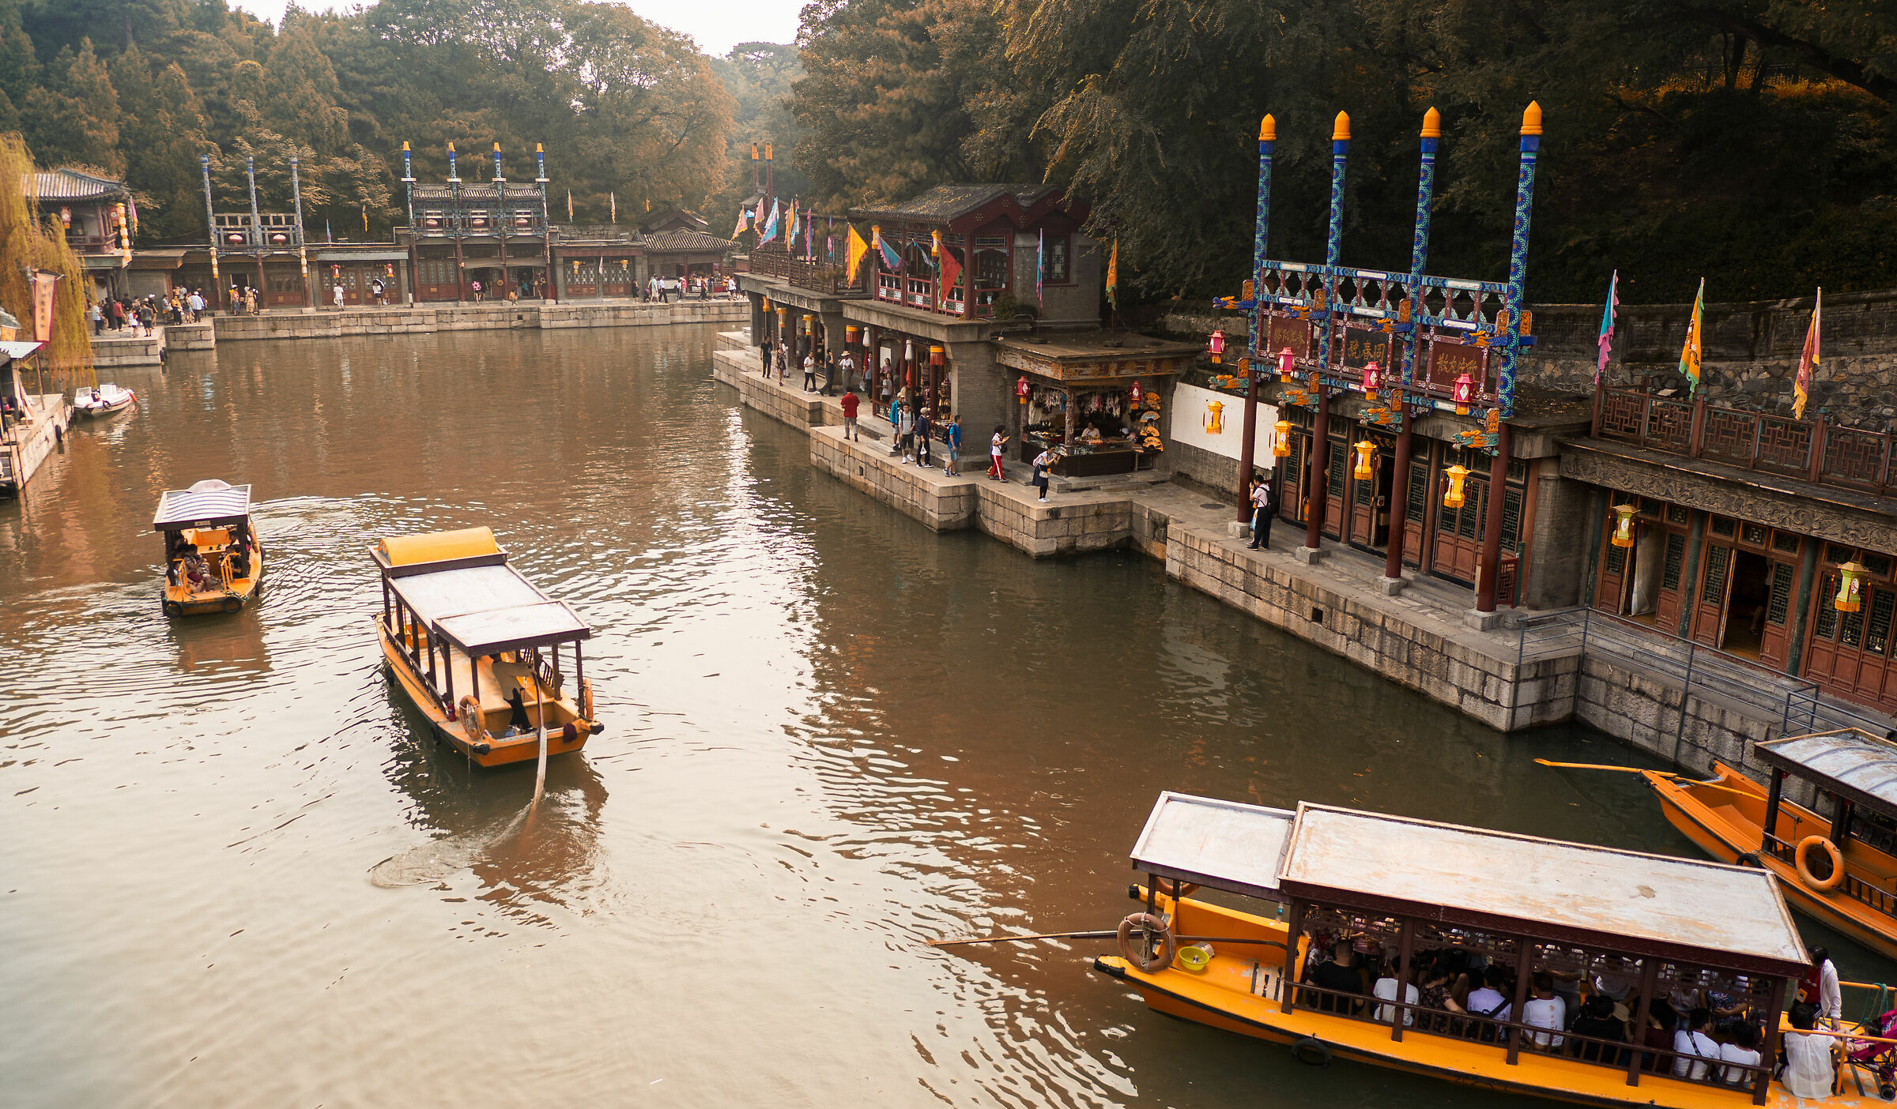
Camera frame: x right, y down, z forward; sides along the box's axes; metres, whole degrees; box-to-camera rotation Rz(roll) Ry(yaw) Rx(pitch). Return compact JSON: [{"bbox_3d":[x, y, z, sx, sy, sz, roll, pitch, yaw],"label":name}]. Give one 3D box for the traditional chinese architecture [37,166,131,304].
[{"bbox_3d":[-50.147,-17.577,81.278,6.144,8.256,4.800,-2,15,-8],"label":"traditional chinese architecture"}]

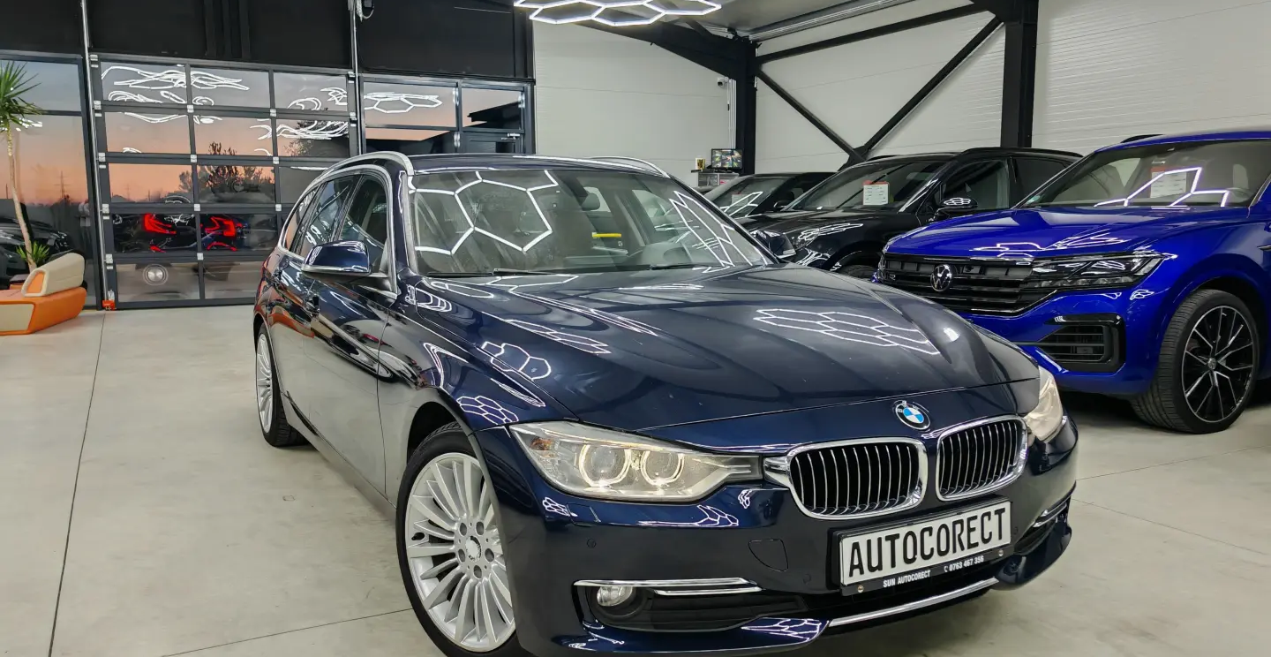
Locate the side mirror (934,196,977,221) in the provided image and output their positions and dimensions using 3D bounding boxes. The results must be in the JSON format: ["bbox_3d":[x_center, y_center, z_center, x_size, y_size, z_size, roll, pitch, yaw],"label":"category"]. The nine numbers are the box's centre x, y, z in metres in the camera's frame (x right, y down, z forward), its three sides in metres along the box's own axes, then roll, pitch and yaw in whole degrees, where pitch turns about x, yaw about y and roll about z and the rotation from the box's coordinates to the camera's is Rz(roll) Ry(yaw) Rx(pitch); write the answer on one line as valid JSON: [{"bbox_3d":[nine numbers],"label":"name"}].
[{"bbox_3d":[2.391,-0.887,7.106,0.180,0.190,0.280,-4,8,-26],"label":"side mirror"}]

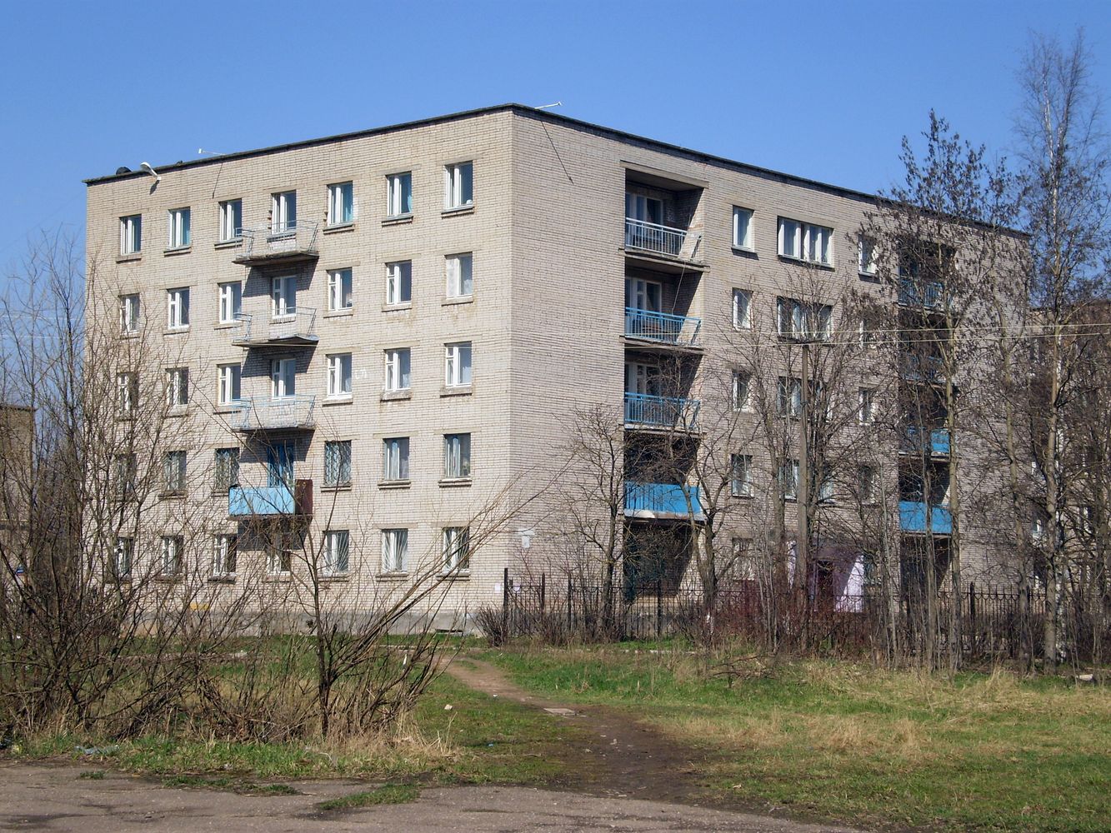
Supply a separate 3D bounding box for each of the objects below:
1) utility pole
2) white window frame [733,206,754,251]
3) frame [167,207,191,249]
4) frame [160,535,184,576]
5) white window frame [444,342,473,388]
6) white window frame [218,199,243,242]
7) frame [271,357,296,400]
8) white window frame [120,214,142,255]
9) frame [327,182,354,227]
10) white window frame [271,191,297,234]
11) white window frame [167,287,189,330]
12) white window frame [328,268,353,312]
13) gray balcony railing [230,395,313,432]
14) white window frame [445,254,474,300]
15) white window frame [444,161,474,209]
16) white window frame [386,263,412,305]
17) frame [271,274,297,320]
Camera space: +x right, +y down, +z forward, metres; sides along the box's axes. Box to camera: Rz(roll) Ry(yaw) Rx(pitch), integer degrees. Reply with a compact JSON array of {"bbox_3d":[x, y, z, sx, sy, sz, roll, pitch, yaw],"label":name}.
[{"bbox_3d":[6.567,2.032,54.502,0.260,8.069,0.260,0,-6,0],"label":"utility pole"},{"bbox_3d":[6.166,-6.210,68.035,0.150,1.411,1.153,-5,-8,45],"label":"white window frame"},{"bbox_3d":[-12.544,-6.283,68.938,1.120,1.370,0.130,-3,-5,40],"label":"frame"},{"bbox_3d":[-12.890,4.695,69.161,1.120,1.400,0.120,-4,-6,37],"label":"frame"},{"bbox_3d":[-2.838,-1.511,61.121,1.078,1.363,0.150,-4,-7,35],"label":"white window frame"},{"bbox_3d":[-10.562,-6.410,67.174,1.119,1.336,0.150,-4,-7,35],"label":"white window frame"},{"bbox_3d":[-8.556,-1.110,65.172,1.120,1.370,0.130,-3,-5,40],"label":"frame"},{"bbox_3d":[-14.511,-6.210,70.611,1.120,1.370,0.130,-3,-5,40],"label":"white window frame"},{"bbox_3d":[-6.681,-6.648,64.404,1.097,1.365,0.150,-4,-7,35],"label":"frame"},{"bbox_3d":[-8.632,-6.537,65.798,1.124,1.340,0.150,-4,-7,35],"label":"white window frame"},{"bbox_3d":[-12.827,-3.648,69.948,1.120,1.400,0.120,-4,-6,37],"label":"white window frame"},{"bbox_3d":[-6.854,-4.022,65.628,1.120,1.400,0.120,-4,-6,37],"label":"white window frame"},{"bbox_3d":[-8.898,-0.100,64.675,2.740,1.004,0.880,-4,-7,35],"label":"gray balcony railing"},{"bbox_3d":[-2.931,-4.293,62.774,1.120,1.400,0.120,-4,-6,37],"label":"white window frame"},{"bbox_3d":[-2.947,-7.100,63.037,1.120,1.400,0.120,-4,-6,37],"label":"white window frame"},{"bbox_3d":[-4.682,-3.990,62.072,1.120,1.370,0.130,-3,-5,40],"label":"white window frame"},{"bbox_3d":[-8.558,-3.757,65.361,1.120,1.370,0.130,-3,-5,40],"label":"frame"}]

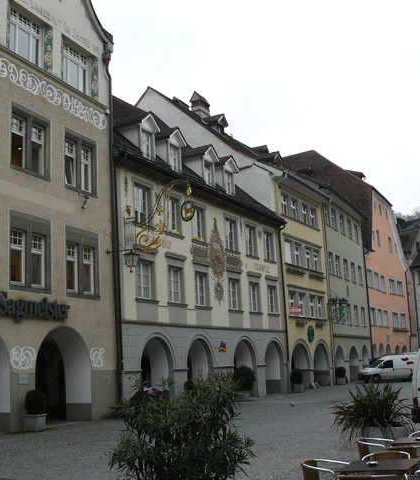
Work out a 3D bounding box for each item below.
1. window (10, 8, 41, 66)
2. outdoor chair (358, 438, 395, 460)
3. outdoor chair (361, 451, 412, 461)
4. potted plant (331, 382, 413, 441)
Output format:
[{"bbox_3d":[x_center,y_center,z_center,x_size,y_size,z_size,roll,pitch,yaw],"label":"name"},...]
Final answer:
[{"bbox_3d":[-6.069,-6.641,21.947,0.180,1.599,1.546,-8,-12,24],"label":"window"},{"bbox_3d":[2.017,2.717,7.843,0.540,0.730,0.550,-6,-11,16],"label":"outdoor chair"},{"bbox_3d":[1.860,2.684,7.084,0.540,0.750,0.570,-7,-12,21],"label":"outdoor chair"},{"bbox_3d":[2.871,3.203,11.997,1.400,1.240,1.360,0,-11,-15],"label":"potted plant"}]

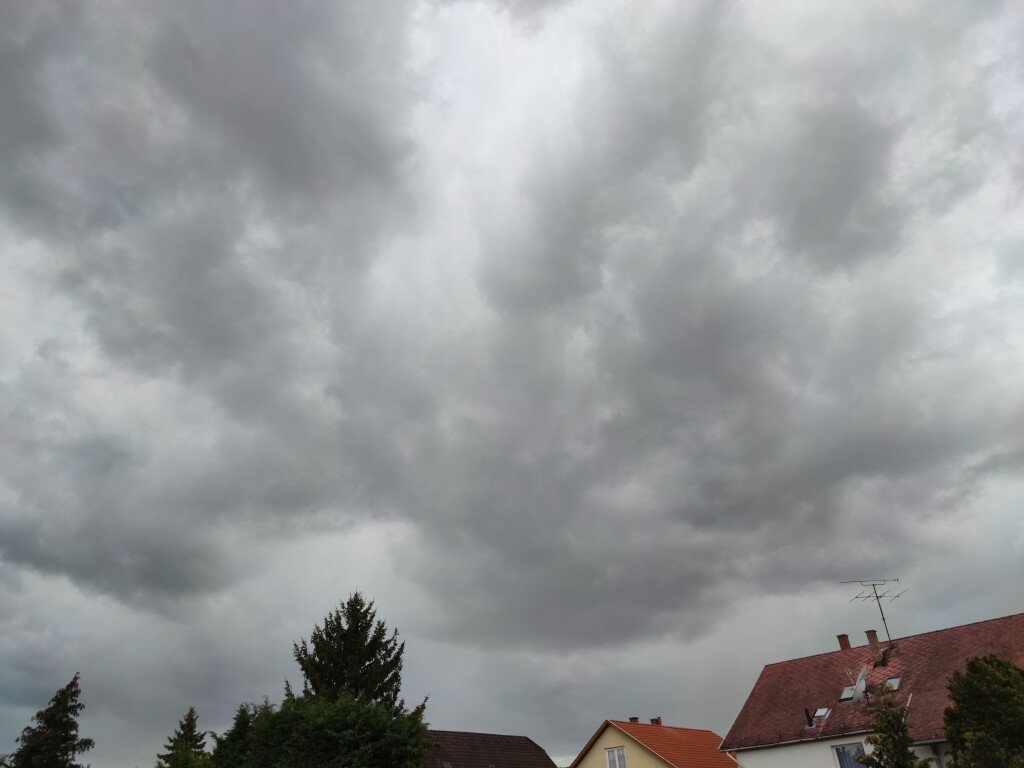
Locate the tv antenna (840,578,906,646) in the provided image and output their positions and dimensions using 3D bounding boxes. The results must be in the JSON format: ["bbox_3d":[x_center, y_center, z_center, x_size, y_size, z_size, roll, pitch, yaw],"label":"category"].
[{"bbox_3d":[18.603,11.553,35.901,3.000,3.250,2.150,-3,-33,0],"label":"tv antenna"}]

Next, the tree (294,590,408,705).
[{"bbox_3d":[-4.751,10.302,20.201,4.200,8.787,4.200,4,-34,-11],"label":"tree"}]

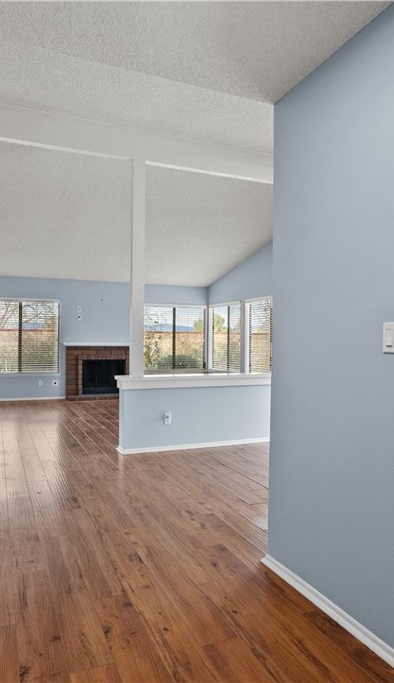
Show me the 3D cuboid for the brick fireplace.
[{"bbox_3d":[-1.925,0.615,9.501,1.560,1.135,0.480,0,0,-24],"label":"brick fireplace"}]

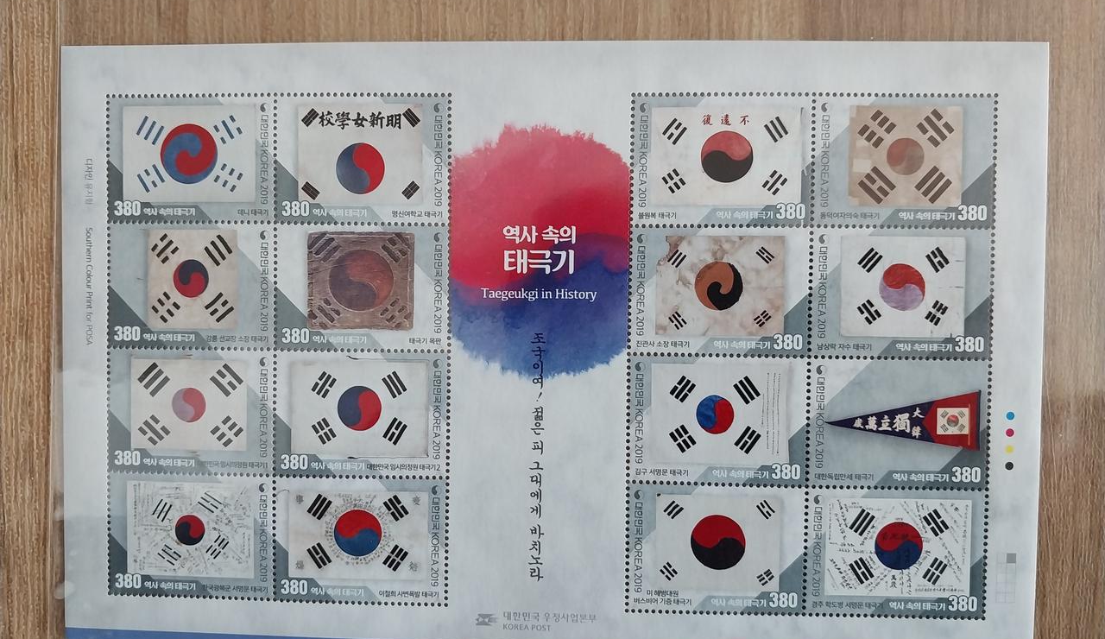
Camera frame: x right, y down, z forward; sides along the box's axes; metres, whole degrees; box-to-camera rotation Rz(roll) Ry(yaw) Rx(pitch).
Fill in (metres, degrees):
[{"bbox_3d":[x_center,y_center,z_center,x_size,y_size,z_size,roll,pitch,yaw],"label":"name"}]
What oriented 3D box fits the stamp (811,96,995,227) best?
[{"bbox_3d":[0.075,-0.034,0.178,0.038,0.001,0.028,1,91,3],"label":"stamp"}]

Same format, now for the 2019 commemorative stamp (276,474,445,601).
[{"bbox_3d":[-0.043,0.049,0.185,0.038,0.001,0.028,1,91,3],"label":"2019 commemorative stamp"}]

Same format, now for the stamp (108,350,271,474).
[{"bbox_3d":[-0.084,0.021,0.193,0.040,0.001,0.029,1,91,3],"label":"stamp"}]

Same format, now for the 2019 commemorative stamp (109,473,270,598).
[{"bbox_3d":[-0.084,0.051,0.194,0.040,0.001,0.029,1,91,3],"label":"2019 commemorative stamp"}]

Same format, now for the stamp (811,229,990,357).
[{"bbox_3d":[0.078,-0.006,0.185,0.040,0.001,0.029,1,91,3],"label":"stamp"}]

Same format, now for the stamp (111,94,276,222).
[{"bbox_3d":[-0.080,-0.036,0.185,0.038,0.001,0.028,1,91,3],"label":"stamp"}]

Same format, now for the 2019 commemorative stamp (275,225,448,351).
[{"bbox_3d":[-0.042,-0.007,0.184,0.038,0.001,0.028,1,91,3],"label":"2019 commemorative stamp"}]

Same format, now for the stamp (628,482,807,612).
[{"bbox_3d":[0.036,0.050,0.182,0.038,0.001,0.028,1,91,3],"label":"stamp"}]

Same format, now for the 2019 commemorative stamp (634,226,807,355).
[{"bbox_3d":[0.038,-0.006,0.187,0.040,0.001,0.029,1,91,3],"label":"2019 commemorative stamp"}]

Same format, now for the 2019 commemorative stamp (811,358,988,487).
[{"bbox_3d":[0.077,0.023,0.186,0.040,0.001,0.029,1,91,3],"label":"2019 commemorative stamp"}]

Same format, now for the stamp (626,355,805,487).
[{"bbox_3d":[0.037,0.023,0.188,0.040,0.001,0.029,1,91,3],"label":"stamp"}]

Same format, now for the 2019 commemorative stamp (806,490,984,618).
[{"bbox_3d":[0.074,0.050,0.180,0.038,0.001,0.028,1,91,3],"label":"2019 commemorative stamp"}]

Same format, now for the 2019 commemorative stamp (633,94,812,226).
[{"bbox_3d":[0.038,-0.036,0.186,0.040,0.001,0.029,1,91,3],"label":"2019 commemorative stamp"}]

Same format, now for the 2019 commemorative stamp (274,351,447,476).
[{"bbox_3d":[-0.043,0.021,0.185,0.038,0.001,0.028,1,91,3],"label":"2019 commemorative stamp"}]

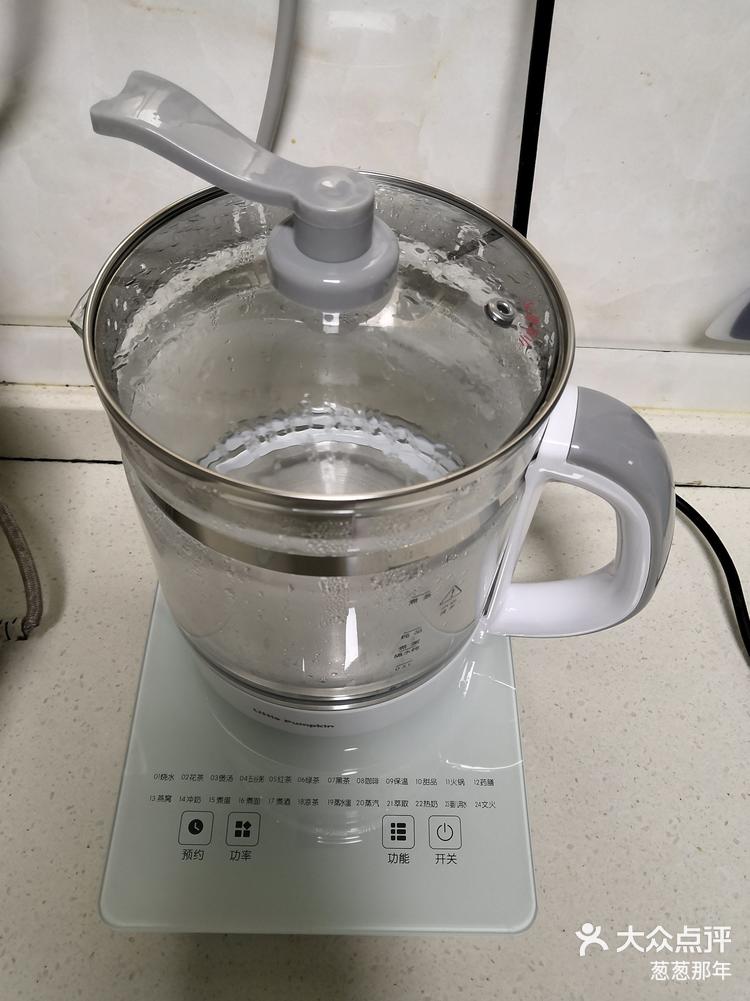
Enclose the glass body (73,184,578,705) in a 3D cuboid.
[{"bbox_3d":[-0.017,-0.022,0.323,0.165,0.153,0.165,1,55,-2],"label":"glass body"}]

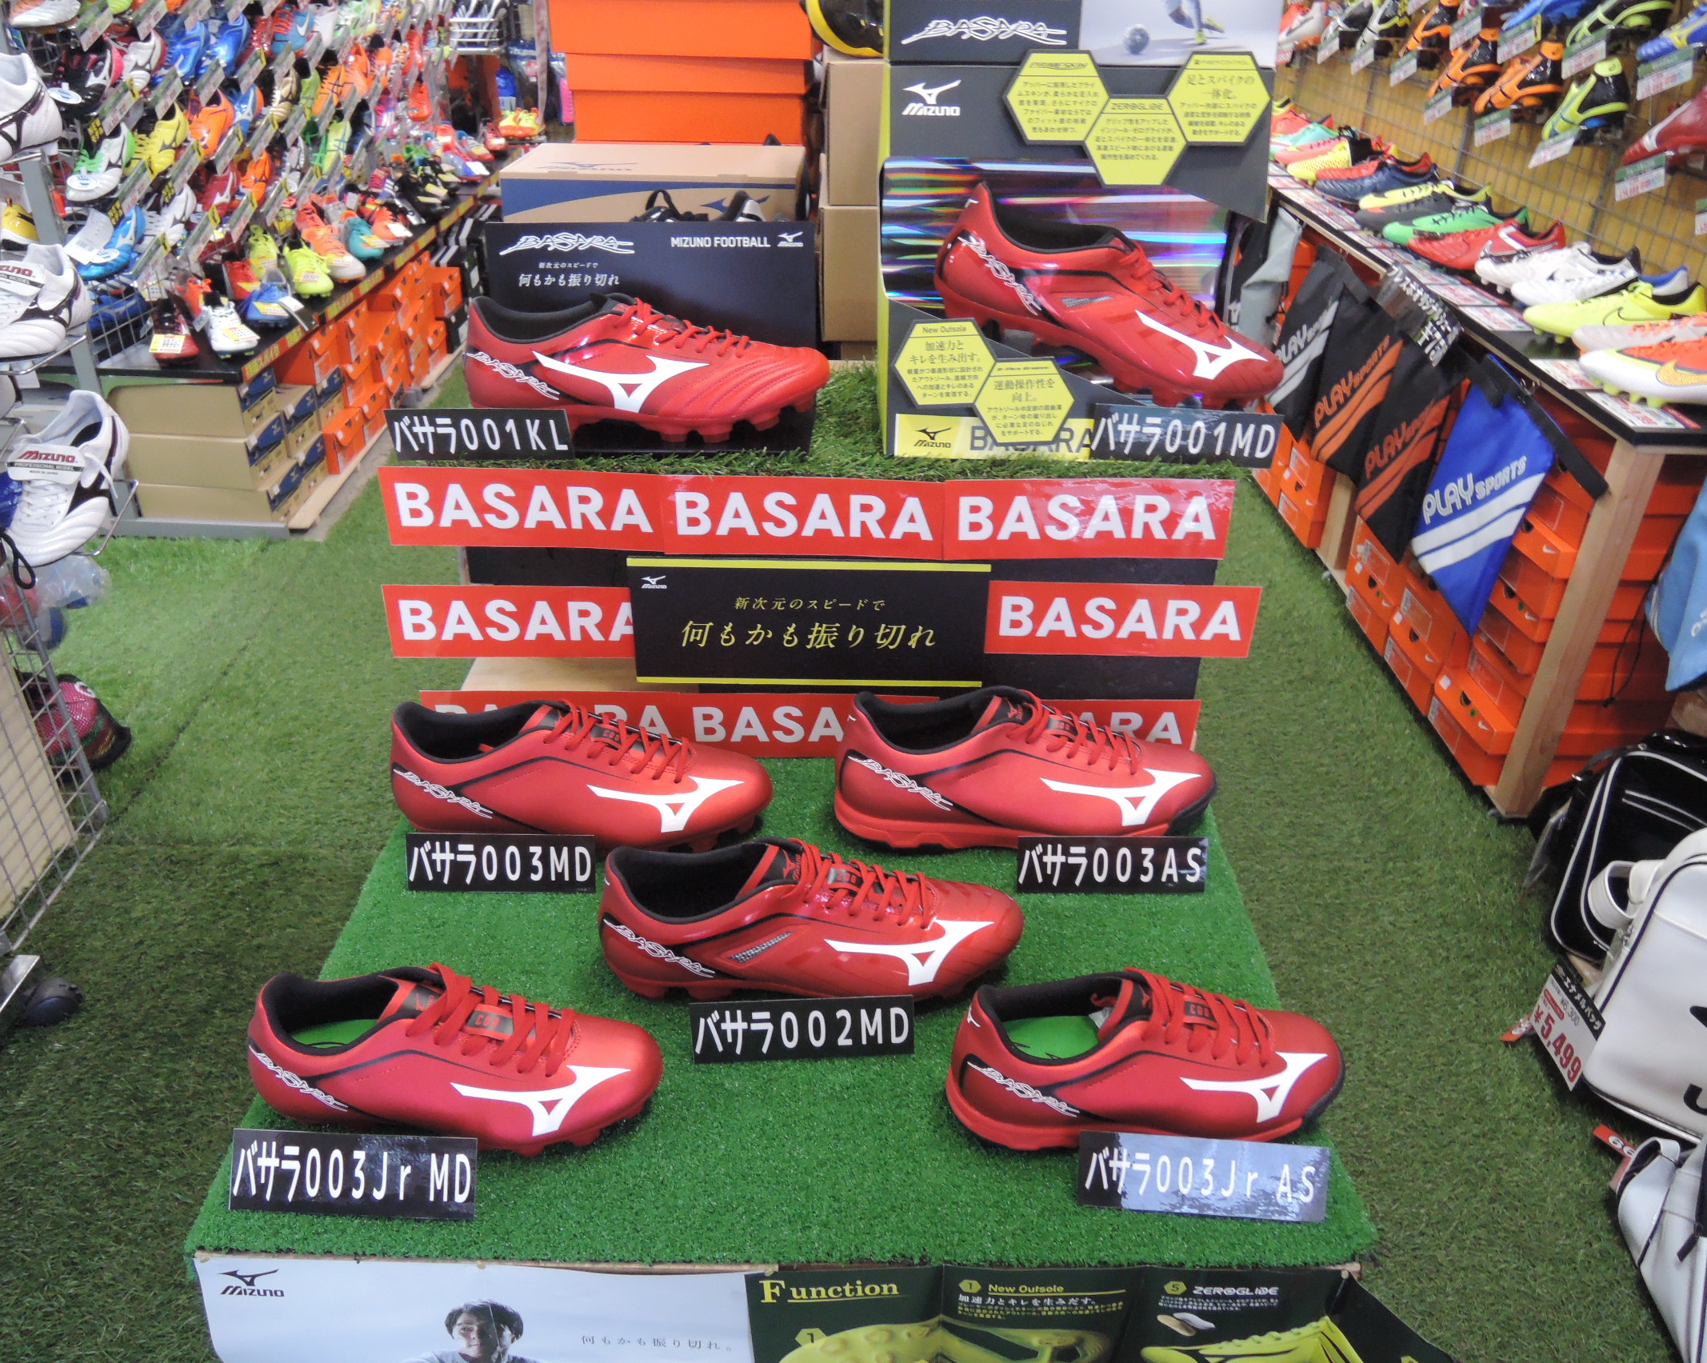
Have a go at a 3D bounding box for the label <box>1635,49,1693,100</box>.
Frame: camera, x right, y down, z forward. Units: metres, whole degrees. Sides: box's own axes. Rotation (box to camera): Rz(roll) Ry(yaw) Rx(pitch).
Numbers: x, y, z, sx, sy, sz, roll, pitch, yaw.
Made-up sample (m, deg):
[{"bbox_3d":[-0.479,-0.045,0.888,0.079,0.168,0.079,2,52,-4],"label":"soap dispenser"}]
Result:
[{"bbox_3d":[1.362,-1.020,2.113,0.004,0.056,0.120,-8,13,-15],"label":"label"}]

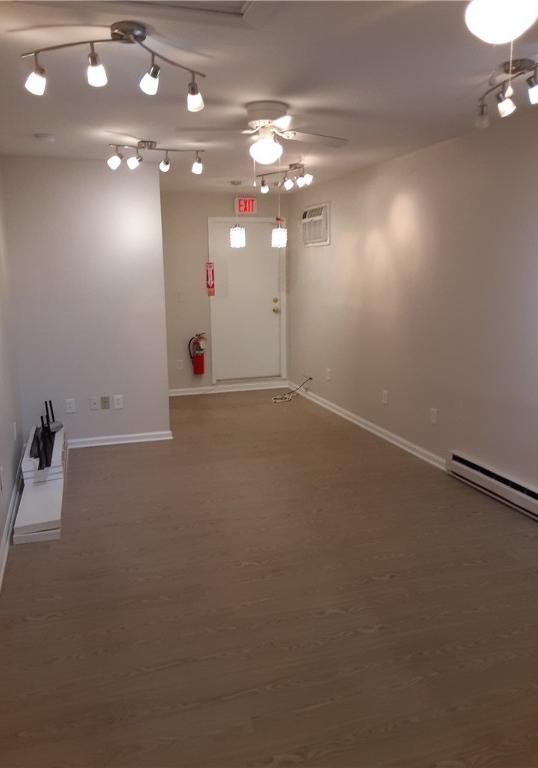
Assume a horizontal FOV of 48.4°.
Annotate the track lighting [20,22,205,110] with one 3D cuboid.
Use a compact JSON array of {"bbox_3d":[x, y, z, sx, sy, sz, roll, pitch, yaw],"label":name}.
[{"bbox_3d":[-0.598,-1.266,2.450,0.800,0.220,0.430,-4,12,-18],"label":"track lighting"}]

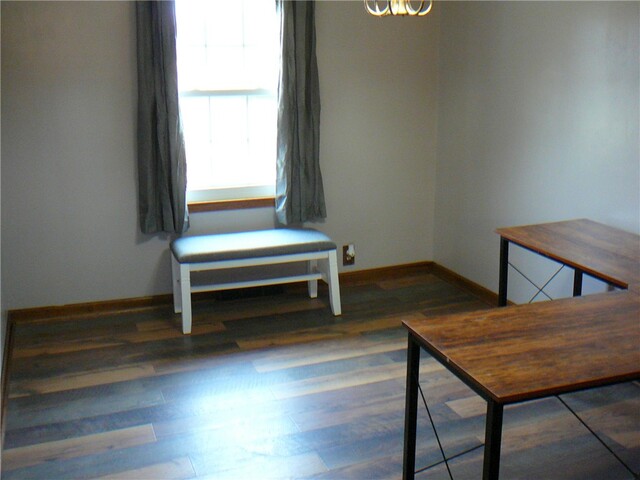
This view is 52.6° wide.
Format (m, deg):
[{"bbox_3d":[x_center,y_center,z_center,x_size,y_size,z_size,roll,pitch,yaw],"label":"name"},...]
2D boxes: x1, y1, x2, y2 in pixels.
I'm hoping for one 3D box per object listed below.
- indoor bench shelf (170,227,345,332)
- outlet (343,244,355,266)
[{"bbox_3d":[-0.396,0.222,3.962,0.975,0.487,0.405,-5,16,-20],"label":"indoor bench shelf"},{"bbox_3d":[0.211,0.113,4.593,0.085,0.140,0.022,-5,16,-20],"label":"outlet"}]

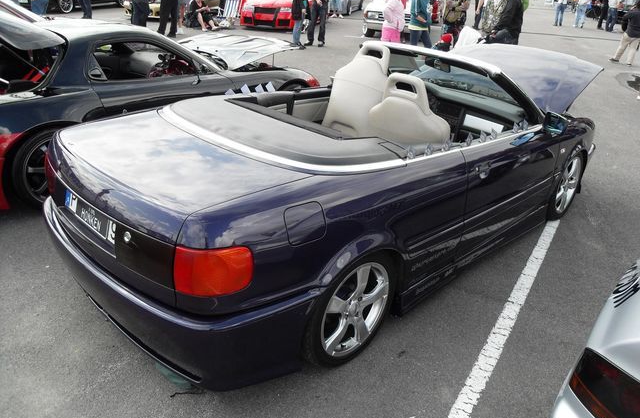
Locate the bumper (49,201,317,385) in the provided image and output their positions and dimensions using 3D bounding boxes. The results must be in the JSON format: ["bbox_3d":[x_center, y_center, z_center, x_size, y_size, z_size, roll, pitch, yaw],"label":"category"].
[{"bbox_3d":[-0.838,0.296,2.558,0.650,0.390,1.690,-20,34,-41],"label":"bumper"}]

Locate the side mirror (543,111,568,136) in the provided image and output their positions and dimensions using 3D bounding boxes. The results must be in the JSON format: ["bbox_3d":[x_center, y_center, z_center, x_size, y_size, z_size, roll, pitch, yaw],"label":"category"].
[{"bbox_3d":[1.550,-0.563,3.408,0.100,0.122,0.165,-21,33,-40],"label":"side mirror"}]

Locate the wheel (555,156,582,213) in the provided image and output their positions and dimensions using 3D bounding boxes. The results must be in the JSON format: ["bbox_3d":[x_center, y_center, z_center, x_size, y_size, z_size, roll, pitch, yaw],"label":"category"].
[{"bbox_3d":[1.940,-0.223,4.226,0.485,0.485,0.190,-21,33,-40],"label":"wheel"}]

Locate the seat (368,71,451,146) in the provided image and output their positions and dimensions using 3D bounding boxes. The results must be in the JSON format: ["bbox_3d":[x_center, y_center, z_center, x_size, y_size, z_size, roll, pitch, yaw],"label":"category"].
[{"bbox_3d":[0.720,-0.384,3.356,0.860,1.030,0.520,-20,34,-41],"label":"seat"}]

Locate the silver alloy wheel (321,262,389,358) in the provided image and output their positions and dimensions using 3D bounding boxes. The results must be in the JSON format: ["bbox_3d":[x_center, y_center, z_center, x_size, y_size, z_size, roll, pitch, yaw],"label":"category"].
[{"bbox_3d":[0.110,0.451,2.534,0.490,0.490,0.205,-20,34,-41],"label":"silver alloy wheel"}]

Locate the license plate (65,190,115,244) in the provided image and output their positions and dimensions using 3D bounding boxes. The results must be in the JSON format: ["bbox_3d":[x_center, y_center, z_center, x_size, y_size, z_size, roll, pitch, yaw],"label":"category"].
[{"bbox_3d":[-0.997,0.021,2.234,0.020,0.110,0.520,-20,34,-41],"label":"license plate"}]

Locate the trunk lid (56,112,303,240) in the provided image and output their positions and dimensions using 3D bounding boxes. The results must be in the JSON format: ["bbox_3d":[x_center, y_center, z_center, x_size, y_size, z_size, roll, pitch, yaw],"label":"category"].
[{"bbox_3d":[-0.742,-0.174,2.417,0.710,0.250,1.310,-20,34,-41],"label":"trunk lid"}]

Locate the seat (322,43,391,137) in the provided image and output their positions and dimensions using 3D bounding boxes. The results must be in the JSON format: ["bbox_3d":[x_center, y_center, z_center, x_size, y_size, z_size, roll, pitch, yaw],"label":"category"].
[{"bbox_3d":[0.334,-0.692,3.924,0.700,1.070,0.520,-20,34,-41],"label":"seat"}]

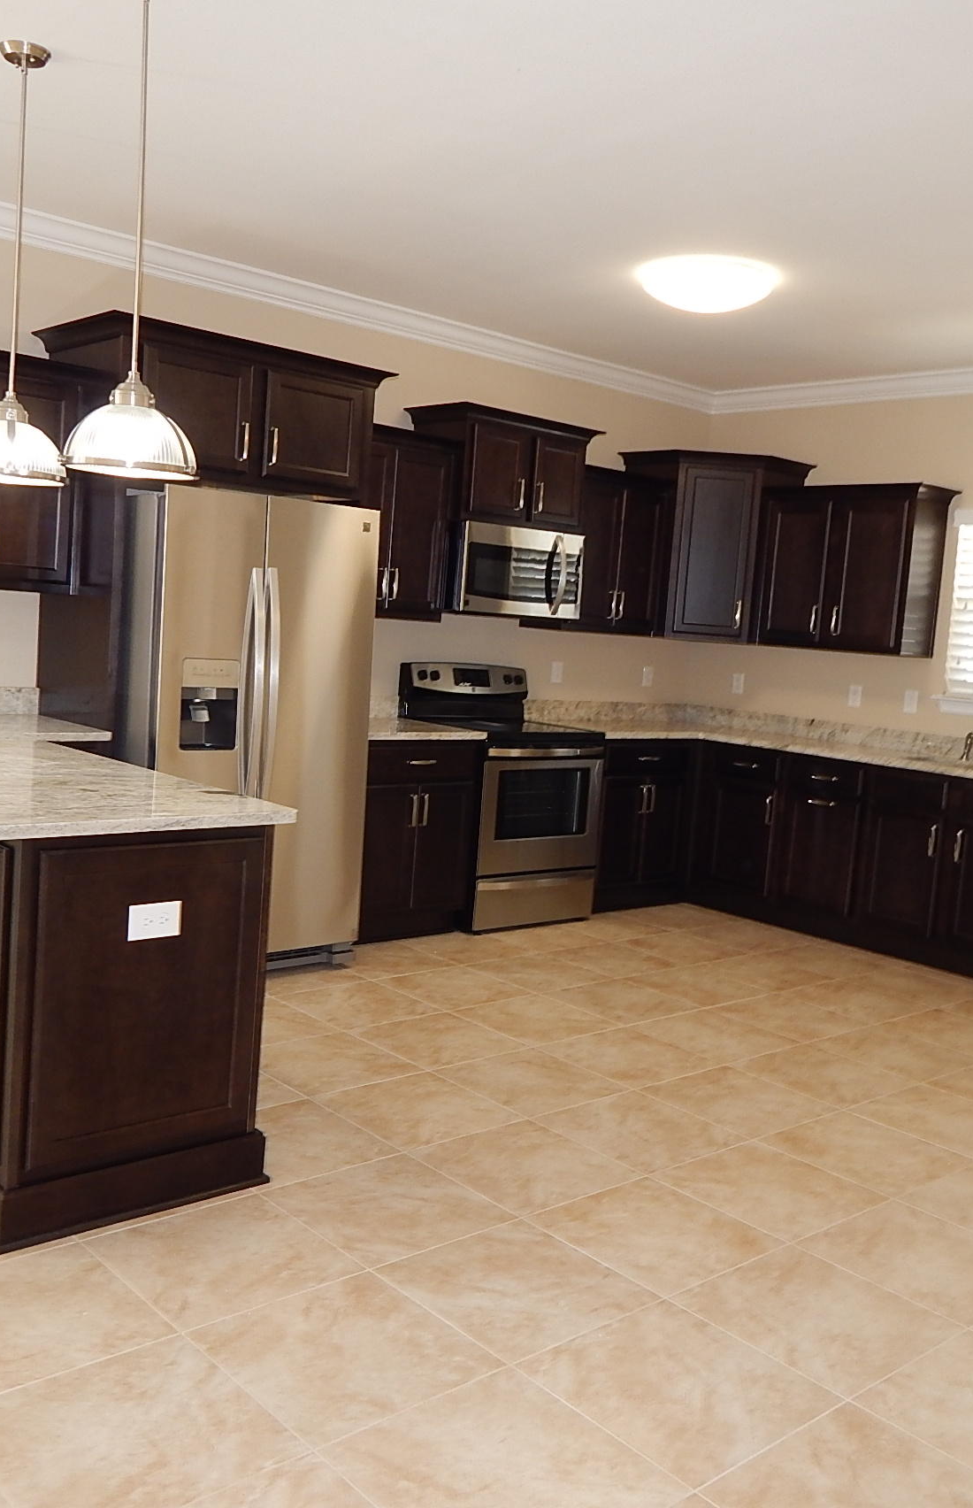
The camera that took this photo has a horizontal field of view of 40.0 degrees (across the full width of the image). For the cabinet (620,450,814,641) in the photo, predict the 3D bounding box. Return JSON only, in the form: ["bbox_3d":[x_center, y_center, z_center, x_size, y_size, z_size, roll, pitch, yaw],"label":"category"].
[{"bbox_3d":[1.194,-1.094,7.268,0.860,0.951,0.683,5,6,3],"label":"cabinet"}]

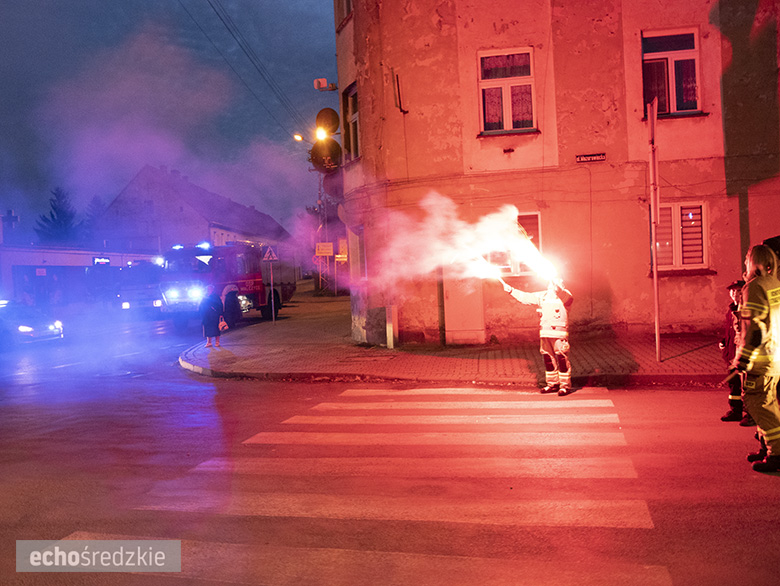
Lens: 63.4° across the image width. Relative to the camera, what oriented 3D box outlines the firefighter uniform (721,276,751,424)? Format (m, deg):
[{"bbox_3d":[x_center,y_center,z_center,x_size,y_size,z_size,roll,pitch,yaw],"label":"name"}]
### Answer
[{"bbox_3d":[4.189,0.649,7.522,0.440,1.640,0.470,-3,2,-28],"label":"firefighter uniform"}]

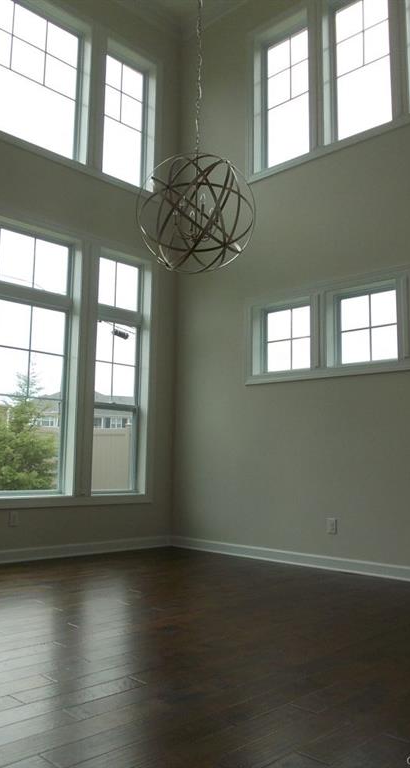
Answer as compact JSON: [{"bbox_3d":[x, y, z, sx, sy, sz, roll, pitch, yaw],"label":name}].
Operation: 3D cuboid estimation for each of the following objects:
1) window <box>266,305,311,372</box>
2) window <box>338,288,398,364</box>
[{"bbox_3d":[0.822,-0.423,5.866,0.590,0.610,0.070,-6,-10,43],"label":"window"},{"bbox_3d":[1.416,-0.479,5.314,0.590,0.610,0.070,-6,-10,43],"label":"window"}]

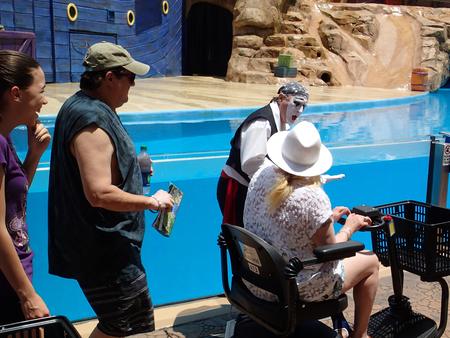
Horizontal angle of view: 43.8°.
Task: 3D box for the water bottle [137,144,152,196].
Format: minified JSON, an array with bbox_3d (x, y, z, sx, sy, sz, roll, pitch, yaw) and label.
[{"bbox_3d":[-0.381,0.002,2.650,0.070,0.235,0.070,0,9,0],"label":"water bottle"}]

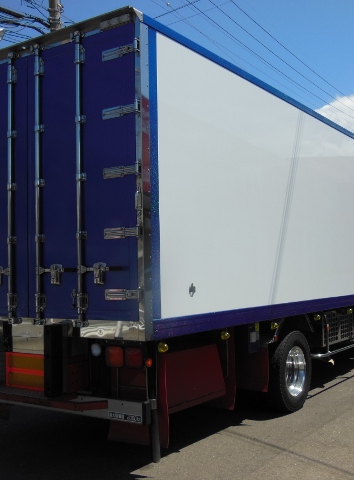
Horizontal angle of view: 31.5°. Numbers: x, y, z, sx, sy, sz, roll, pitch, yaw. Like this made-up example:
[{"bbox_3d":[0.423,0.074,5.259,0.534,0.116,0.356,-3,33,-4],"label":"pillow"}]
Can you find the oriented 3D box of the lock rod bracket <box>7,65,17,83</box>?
[{"bbox_3d":[-1.399,-1.406,5.340,0.080,0.150,0.055,-3,-4,33],"label":"lock rod bracket"}]

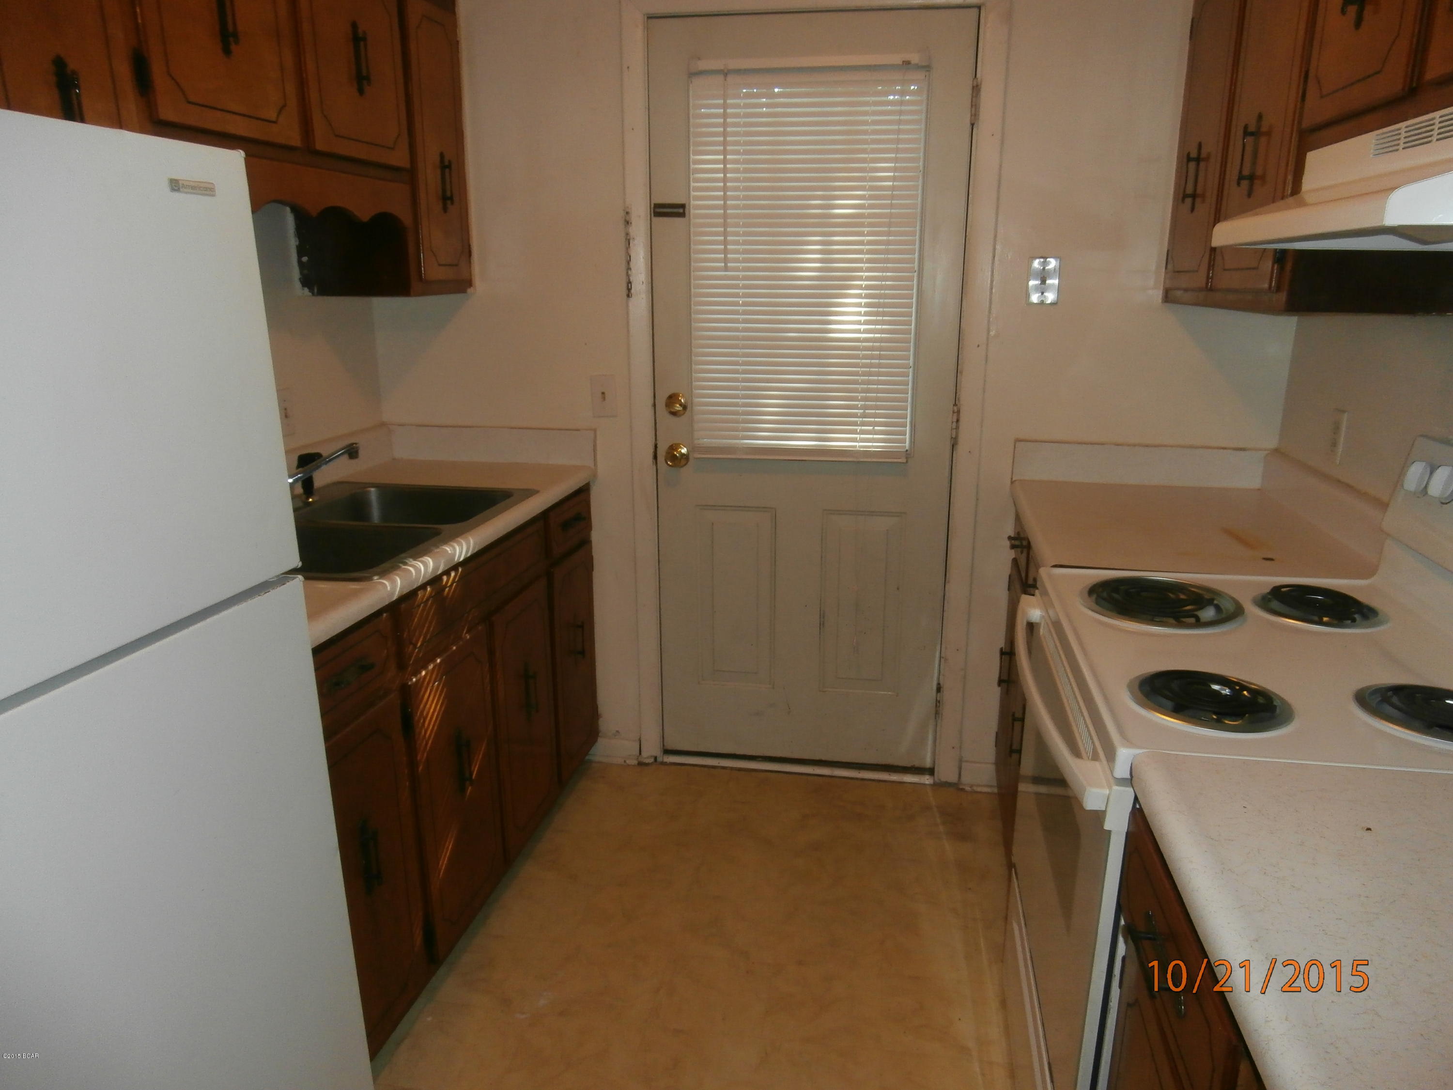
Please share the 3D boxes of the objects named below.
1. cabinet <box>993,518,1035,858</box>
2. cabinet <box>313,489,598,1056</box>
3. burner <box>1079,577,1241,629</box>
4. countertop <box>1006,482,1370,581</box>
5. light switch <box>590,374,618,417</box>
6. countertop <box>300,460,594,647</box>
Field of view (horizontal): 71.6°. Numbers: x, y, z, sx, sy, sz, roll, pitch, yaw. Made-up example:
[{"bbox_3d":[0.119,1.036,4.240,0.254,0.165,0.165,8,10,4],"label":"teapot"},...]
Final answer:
[{"bbox_3d":[0.999,0.395,2.337,0.625,0.843,0.840,3,15,10],"label":"cabinet"},{"bbox_3d":[-0.832,0.405,2.321,0.615,0.843,1.520,3,15,10],"label":"cabinet"},{"bbox_3d":[0.719,0.092,1.665,0.250,0.033,0.250,3,15,10],"label":"burner"},{"bbox_3d":[0.992,-0.032,2.223,0.638,0.041,0.840,3,15,10],"label":"countertop"},{"bbox_3d":[-0.342,-0.413,2.804,0.070,0.114,0.012,3,15,10],"label":"light switch"},{"bbox_3d":[-0.825,-0.021,2.204,0.633,0.041,1.520,3,15,10],"label":"countertop"}]

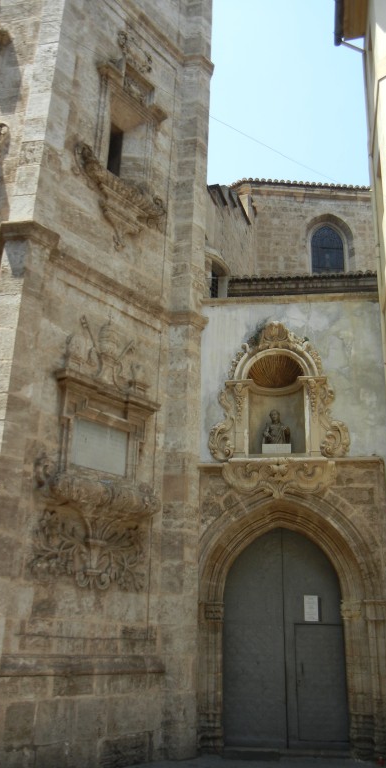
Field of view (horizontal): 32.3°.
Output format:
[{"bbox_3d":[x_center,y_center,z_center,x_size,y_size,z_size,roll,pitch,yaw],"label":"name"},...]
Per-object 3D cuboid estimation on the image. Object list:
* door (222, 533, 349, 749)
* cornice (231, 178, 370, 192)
[{"bbox_3d":[1.620,4.416,11.857,2.110,3.670,0.120,-2,-21,9],"label":"door"},{"bbox_3d":[3.671,-6.273,21.738,4.498,0.420,0.420,3,-21,-3],"label":"cornice"}]

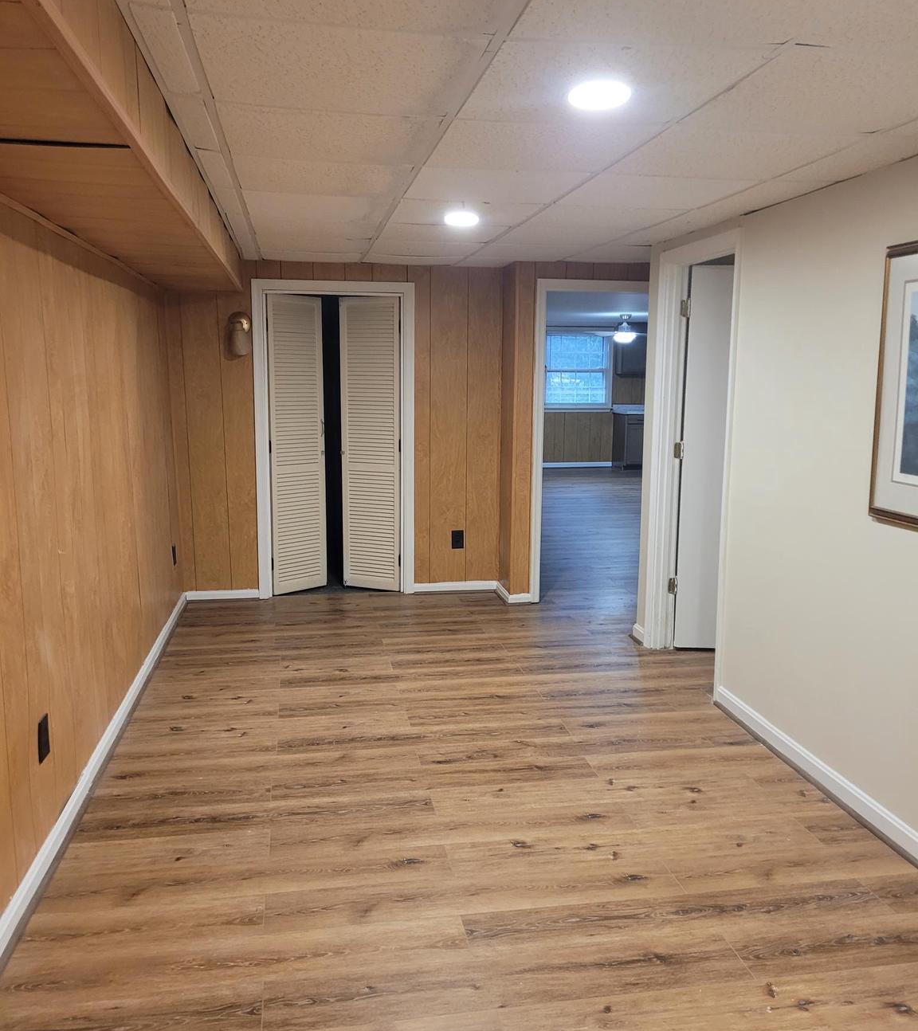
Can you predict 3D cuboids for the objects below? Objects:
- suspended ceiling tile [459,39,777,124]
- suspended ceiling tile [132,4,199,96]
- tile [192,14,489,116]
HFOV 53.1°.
[{"bbox_3d":[0.333,-1.017,2.163,0.600,0.020,0.600,-1,9,-10],"label":"suspended ceiling tile"},{"bbox_3d":[-0.622,-0.994,1.977,0.100,0.020,0.600,-1,9,-10],"label":"suspended ceiling tile"},{"bbox_3d":[-0.272,-1.006,2.058,0.596,0.020,0.596,-1,9,-10],"label":"tile"}]

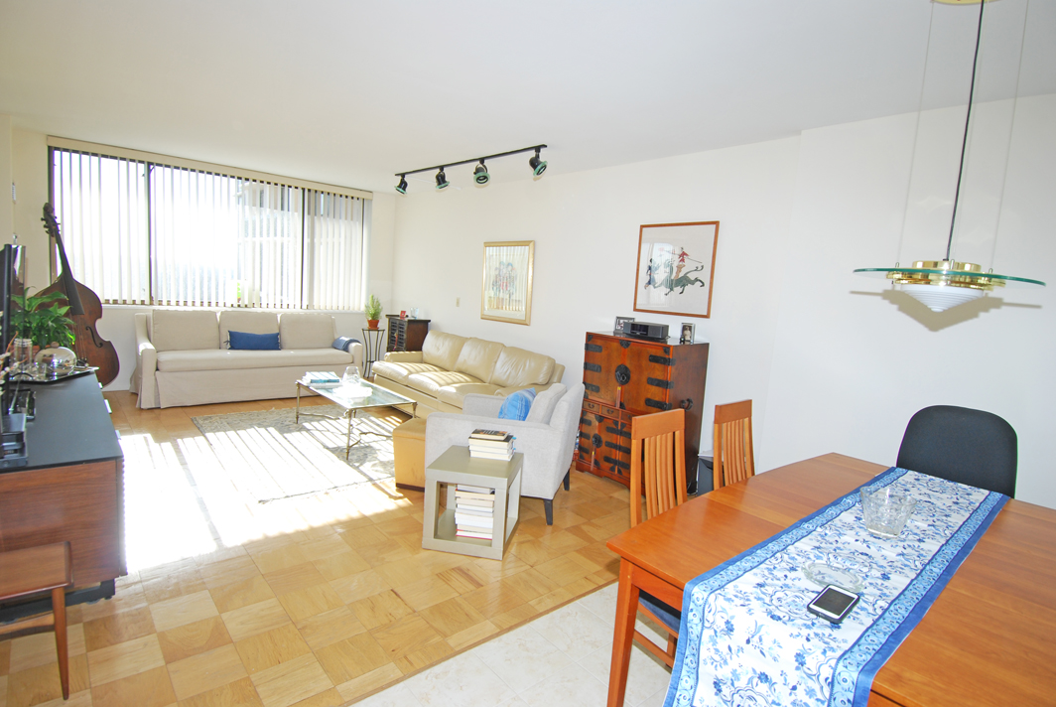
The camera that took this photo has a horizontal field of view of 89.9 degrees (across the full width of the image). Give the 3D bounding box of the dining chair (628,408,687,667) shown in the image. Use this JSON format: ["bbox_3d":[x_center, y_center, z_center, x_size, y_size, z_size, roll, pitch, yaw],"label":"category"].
[{"bbox_3d":[0.616,0.771,1.845,0.440,1.045,0.520,-2,9,-40],"label":"dining chair"}]

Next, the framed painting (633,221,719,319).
[{"bbox_3d":[1.130,-0.651,4.102,0.027,0.697,0.691,-2,9,-42],"label":"framed painting"}]

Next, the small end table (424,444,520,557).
[{"bbox_3d":[-0.303,0.847,3.074,0.447,0.464,0.450,5,7,10],"label":"small end table"}]

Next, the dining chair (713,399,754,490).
[{"bbox_3d":[1.022,0.760,2.168,0.440,1.045,0.520,-2,9,-40],"label":"dining chair"}]

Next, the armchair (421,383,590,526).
[{"bbox_3d":[-0.137,0.610,3.684,0.890,0.810,0.730,6,7,14],"label":"armchair"}]

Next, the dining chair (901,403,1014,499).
[{"bbox_3d":[1.887,0.786,2.423,0.560,1.050,0.490,-2,9,-41],"label":"dining chair"}]

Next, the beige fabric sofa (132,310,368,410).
[{"bbox_3d":[-3.092,0.003,5.968,2.178,0.884,0.890,-2,9,-42],"label":"beige fabric sofa"}]

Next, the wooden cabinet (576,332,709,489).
[{"bbox_3d":[0.843,0.424,3.962,0.479,1.082,0.760,-2,9,-42],"label":"wooden cabinet"}]

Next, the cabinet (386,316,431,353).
[{"bbox_3d":[-1.596,-0.011,6.947,0.315,0.893,0.603,-2,9,-42],"label":"cabinet"}]

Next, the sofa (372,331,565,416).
[{"bbox_3d":[-0.735,0.257,5.539,0.863,0.818,2.439,-2,9,-42],"label":"sofa"}]

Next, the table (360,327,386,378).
[{"bbox_3d":[-2.231,0.015,7.679,0.260,0.700,0.260,-2,10,-42],"label":"table"}]

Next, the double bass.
[{"bbox_3d":[-4.370,-0.474,5.031,0.370,1.875,0.620,0,9,27],"label":"double bass"}]

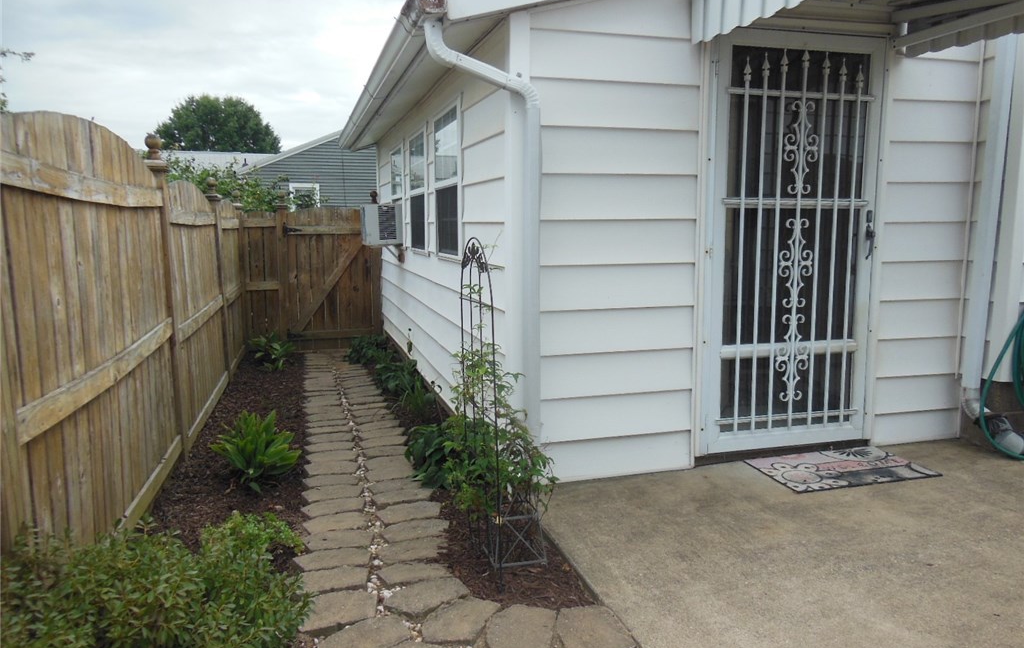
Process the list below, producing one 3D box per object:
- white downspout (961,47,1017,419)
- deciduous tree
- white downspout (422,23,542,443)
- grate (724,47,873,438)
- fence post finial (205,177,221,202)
[{"bbox_3d":[2.432,-0.490,3.781,0.085,1.980,0.110,-3,8,-16],"label":"white downspout"},{"bbox_3d":[-17.234,-9.104,43.967,7.600,8.787,7.600,-3,8,-16],"label":"deciduous tree"},{"bbox_3d":[-0.108,-0.321,3.138,0.497,1.820,0.140,-3,8,-16],"label":"white downspout"},{"bbox_3d":[1.384,-0.378,3.596,0.830,1.835,0.045,-3,8,-16],"label":"grate"},{"bbox_3d":[-2.290,-1.028,5.654,0.132,0.210,0.130,-3,8,-16],"label":"fence post finial"}]

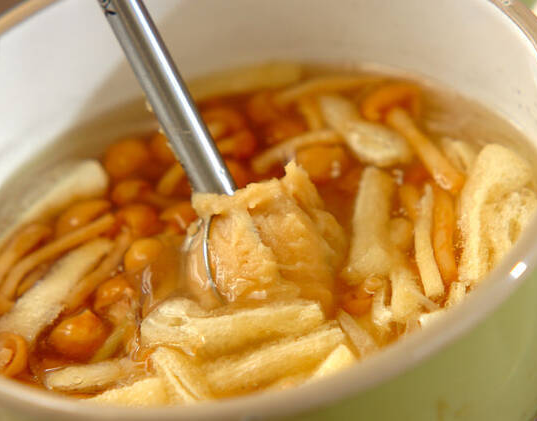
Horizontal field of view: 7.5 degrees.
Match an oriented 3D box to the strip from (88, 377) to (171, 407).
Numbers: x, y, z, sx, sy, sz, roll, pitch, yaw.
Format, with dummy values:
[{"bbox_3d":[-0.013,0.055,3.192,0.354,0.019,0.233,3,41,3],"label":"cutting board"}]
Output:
[{"bbox_3d":[-0.036,0.050,1.051,0.021,0.007,0.012,-16,42,-3],"label":"strip"}]

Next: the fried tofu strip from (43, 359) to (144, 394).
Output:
[{"bbox_3d":[-0.046,0.043,1.078,0.025,0.004,0.007,-8,41,7],"label":"fried tofu strip"}]

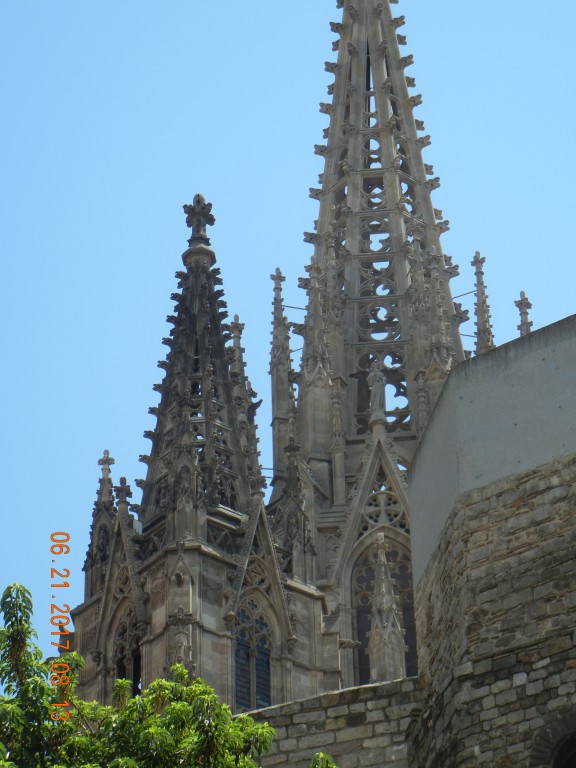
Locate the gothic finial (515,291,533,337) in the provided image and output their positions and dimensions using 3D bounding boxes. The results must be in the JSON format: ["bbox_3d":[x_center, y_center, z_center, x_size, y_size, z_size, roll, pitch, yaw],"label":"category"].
[{"bbox_3d":[7.449,-2.230,81.408,0.500,1.800,0.500,-18,-39,22],"label":"gothic finial"}]

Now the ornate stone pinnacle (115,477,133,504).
[{"bbox_3d":[-3.918,2.537,61.297,0.380,0.780,0.380,25,-43,-31],"label":"ornate stone pinnacle"}]

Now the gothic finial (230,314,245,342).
[{"bbox_3d":[-1.604,-1.763,81.742,0.420,1.100,0.420,9,-37,-14],"label":"gothic finial"}]

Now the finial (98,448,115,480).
[{"bbox_3d":[-4.502,1.997,63.840,0.400,0.920,0.400,-4,-36,4],"label":"finial"}]

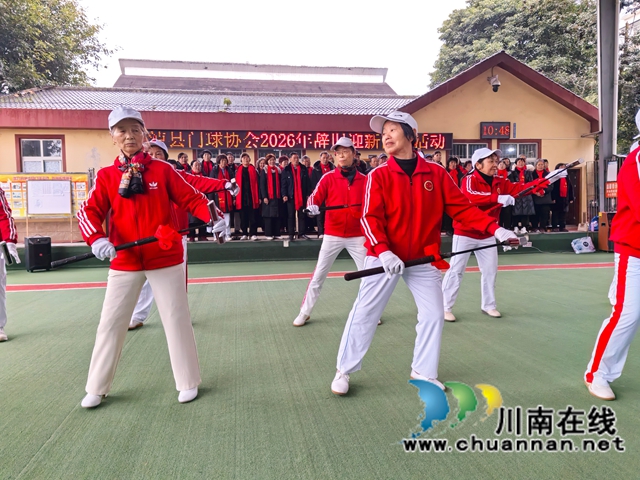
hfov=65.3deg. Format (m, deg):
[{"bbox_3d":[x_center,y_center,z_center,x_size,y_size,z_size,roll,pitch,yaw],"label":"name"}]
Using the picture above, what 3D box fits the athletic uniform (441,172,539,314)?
[{"bbox_3d":[1.529,-0.003,4.500,0.820,1.280,0.500,-3,4,-28],"label":"athletic uniform"}]

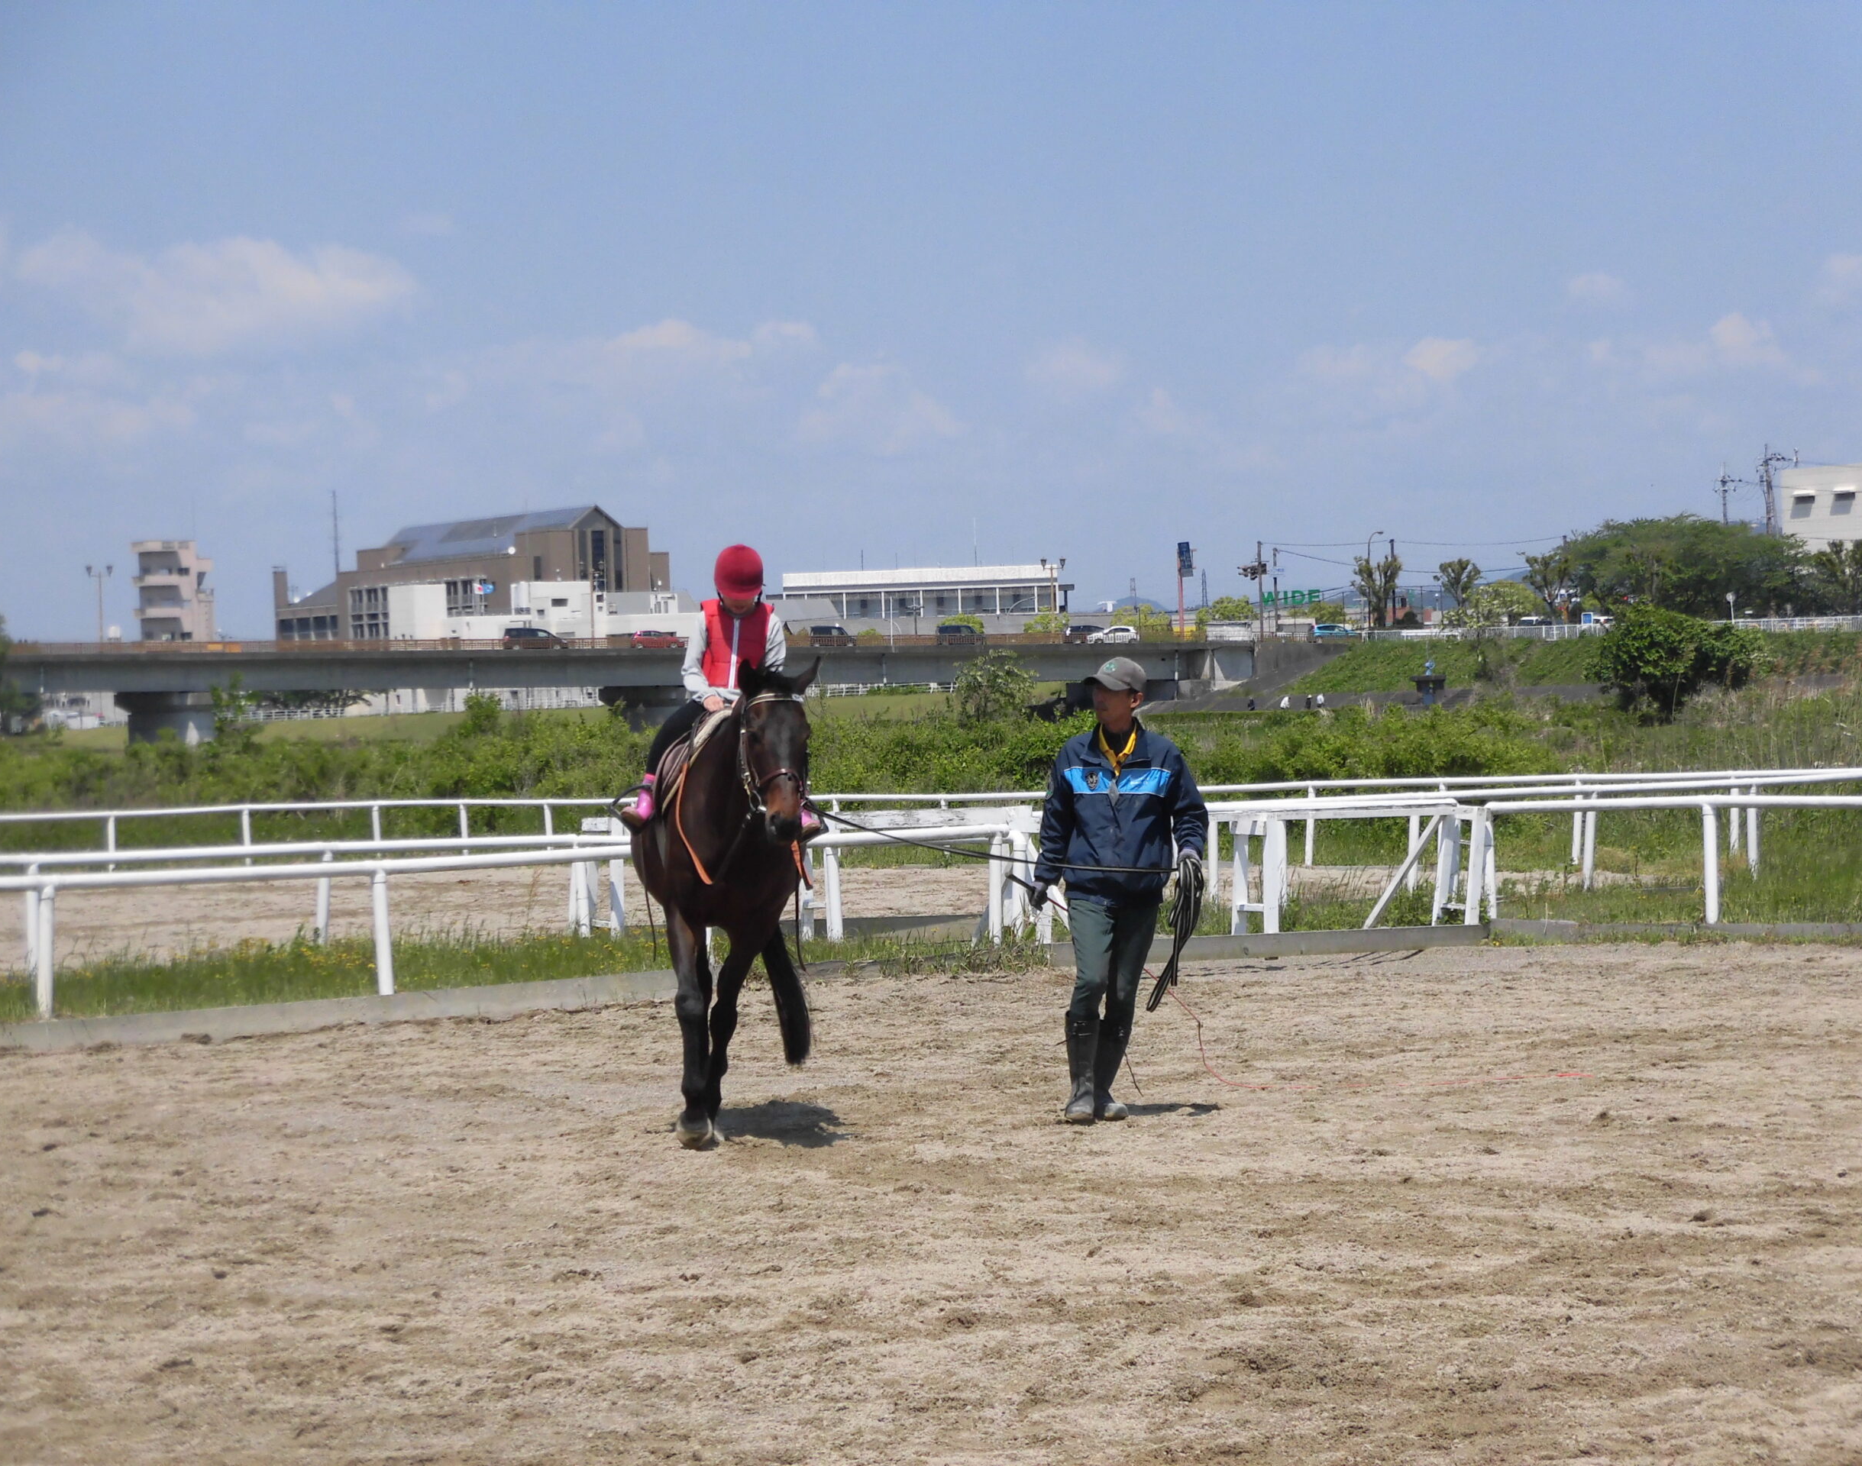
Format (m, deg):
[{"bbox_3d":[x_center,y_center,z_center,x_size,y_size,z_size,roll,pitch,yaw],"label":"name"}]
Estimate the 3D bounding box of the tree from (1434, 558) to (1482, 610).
[{"bbox_3d":[40.949,-10.979,395.000,3.700,5.200,3.600,-1,1,0],"label":"tree"}]

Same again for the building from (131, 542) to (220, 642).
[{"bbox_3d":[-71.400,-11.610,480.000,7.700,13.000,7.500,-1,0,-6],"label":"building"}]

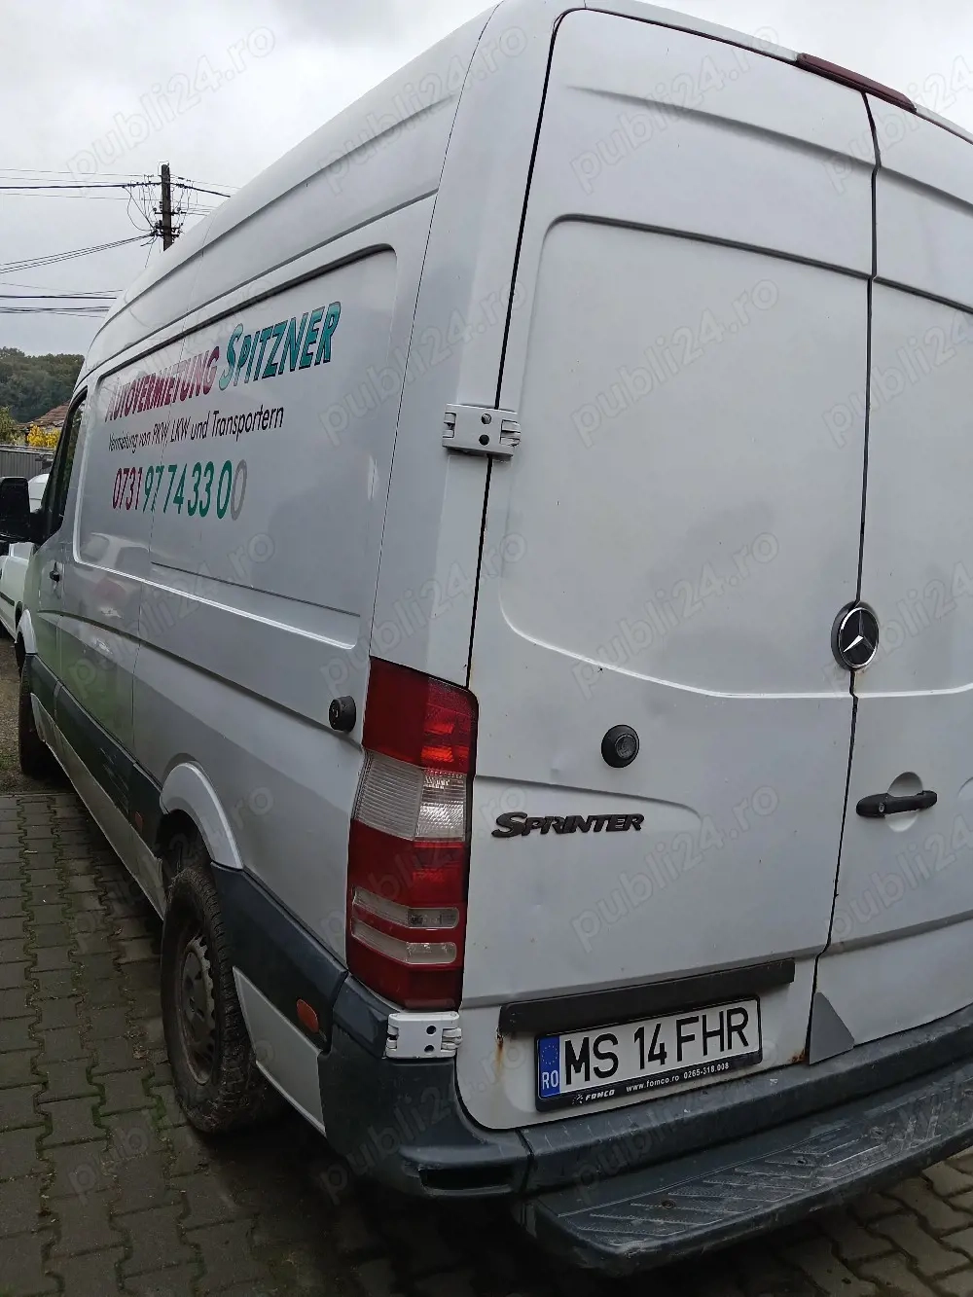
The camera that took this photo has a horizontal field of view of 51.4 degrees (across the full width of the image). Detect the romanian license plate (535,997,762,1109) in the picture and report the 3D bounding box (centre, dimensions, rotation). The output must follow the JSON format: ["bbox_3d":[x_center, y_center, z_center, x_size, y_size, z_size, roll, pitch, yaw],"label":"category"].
[{"bbox_3d":[0.324,0.771,1.946,0.526,0.130,0.018,1,-5,-27],"label":"romanian license plate"}]

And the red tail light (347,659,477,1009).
[{"bbox_3d":[-0.131,0.322,1.745,0.165,0.590,0.165,0,6,-31],"label":"red tail light"}]

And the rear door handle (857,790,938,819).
[{"bbox_3d":[0.890,0.329,2.179,0.240,0.041,0.045,-1,8,-34],"label":"rear door handle"}]

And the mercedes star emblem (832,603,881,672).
[{"bbox_3d":[0.745,-0.018,2.020,0.136,0.136,0.027,0,4,-31],"label":"mercedes star emblem"}]

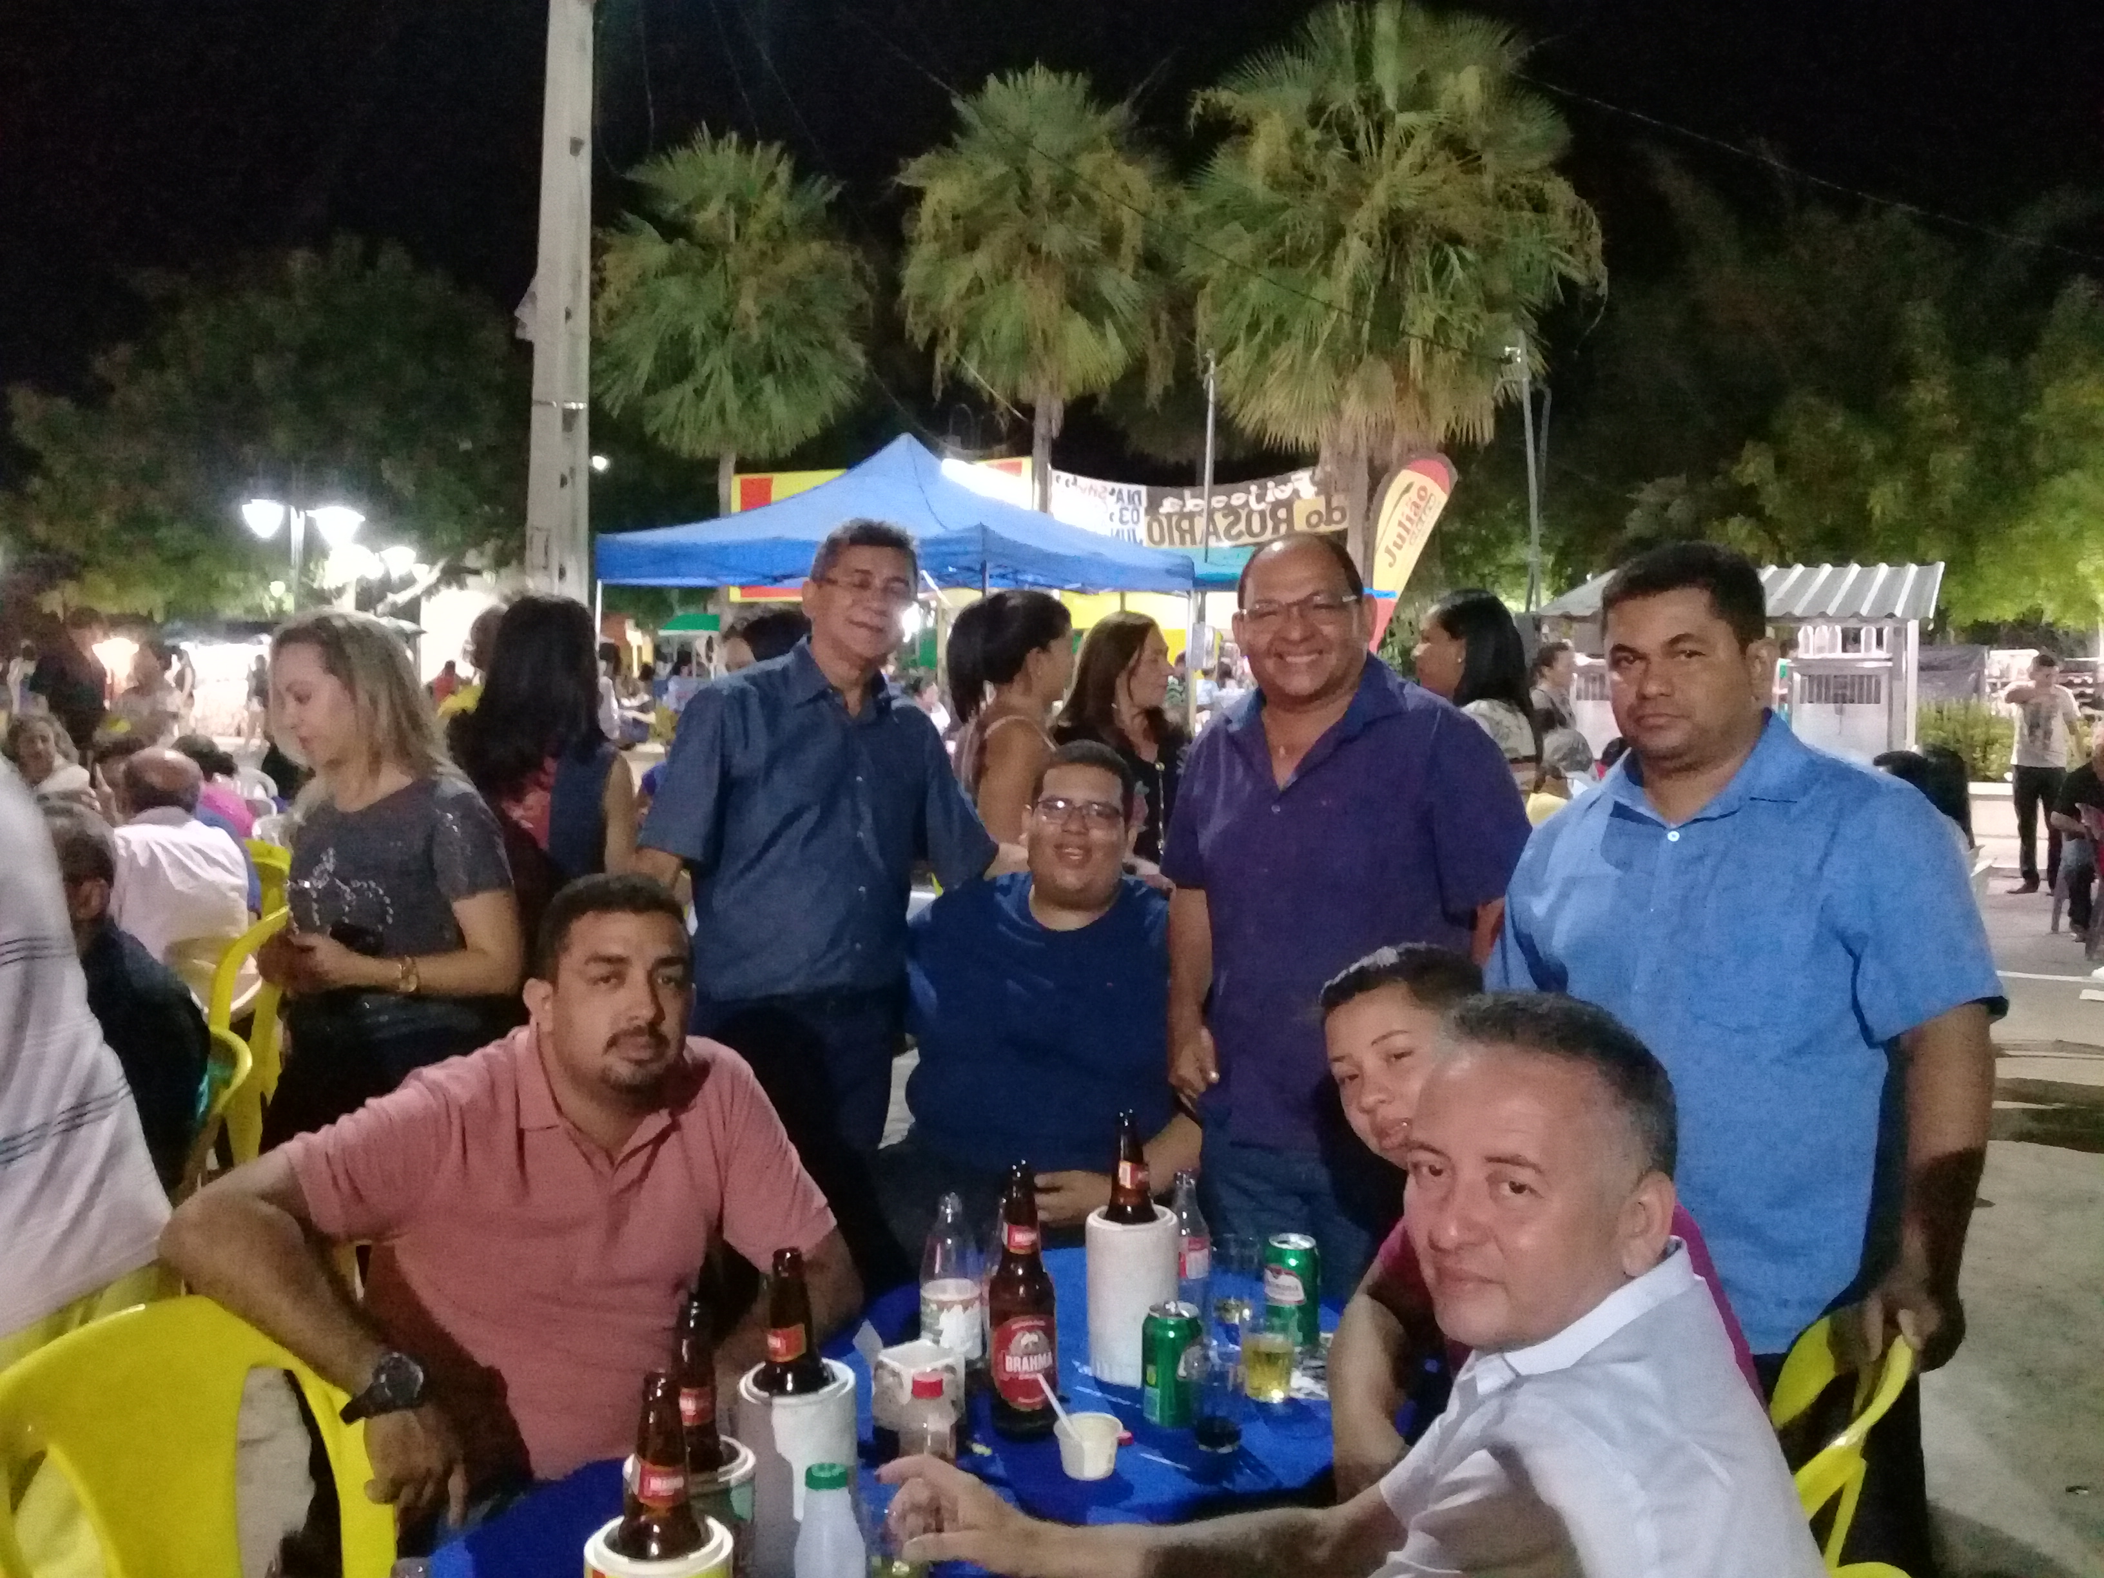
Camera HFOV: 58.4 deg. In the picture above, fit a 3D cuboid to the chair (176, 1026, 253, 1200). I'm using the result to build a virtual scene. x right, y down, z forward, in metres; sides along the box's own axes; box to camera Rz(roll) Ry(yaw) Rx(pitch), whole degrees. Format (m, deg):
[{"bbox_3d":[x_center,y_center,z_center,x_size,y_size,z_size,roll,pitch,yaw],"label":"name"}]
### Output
[{"bbox_3d":[-1.810,0.849,3.522,0.520,0.860,0.460,1,4,16],"label":"chair"}]

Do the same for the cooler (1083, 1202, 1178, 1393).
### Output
[{"bbox_3d":[0.095,0.591,2.213,0.108,0.188,0.108,0,4,0],"label":"cooler"}]

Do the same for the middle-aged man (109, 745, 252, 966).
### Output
[{"bbox_3d":[-2.530,0.499,5.351,0.520,1.290,0.750,-2,4,-20],"label":"middle-aged man"}]

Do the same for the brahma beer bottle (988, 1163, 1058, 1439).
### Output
[{"bbox_3d":[-0.030,0.550,2.055,0.075,0.290,0.075,-1,4,-9],"label":"brahma beer bottle"}]

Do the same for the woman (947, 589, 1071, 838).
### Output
[{"bbox_3d":[-0.088,0.423,3.861,0.290,1.660,0.430,-1,4,-16],"label":"woman"}]

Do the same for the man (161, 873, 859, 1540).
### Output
[{"bbox_3d":[-0.530,0.755,2.053,0.720,1.320,0.740,-2,4,-30],"label":"man"}]

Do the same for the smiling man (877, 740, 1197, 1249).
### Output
[{"bbox_3d":[-0.021,0.654,2.838,0.580,1.420,0.780,0,4,3],"label":"smiling man"}]

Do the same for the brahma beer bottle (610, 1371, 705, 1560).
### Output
[{"bbox_3d":[-0.292,0.579,1.395,0.075,0.290,0.075,-1,4,-11],"label":"brahma beer bottle"}]

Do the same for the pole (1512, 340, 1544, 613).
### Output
[{"bbox_3d":[6.412,-3.167,24.835,0.380,5.750,0.220,-3,4,0],"label":"pole"}]

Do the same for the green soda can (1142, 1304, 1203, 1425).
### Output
[{"bbox_3d":[0.134,0.632,2.090,0.066,0.122,0.066,0,4,0],"label":"green soda can"}]

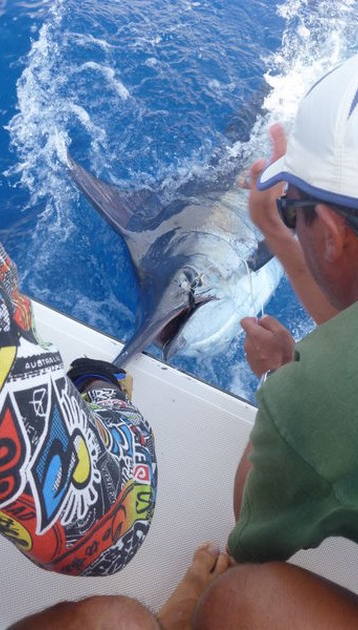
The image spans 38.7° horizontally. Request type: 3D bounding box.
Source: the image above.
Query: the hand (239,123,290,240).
[{"bbox_3d":[0.145,-0.225,0.860,0.075,0.085,0.185,2,87,20],"label":"hand"}]

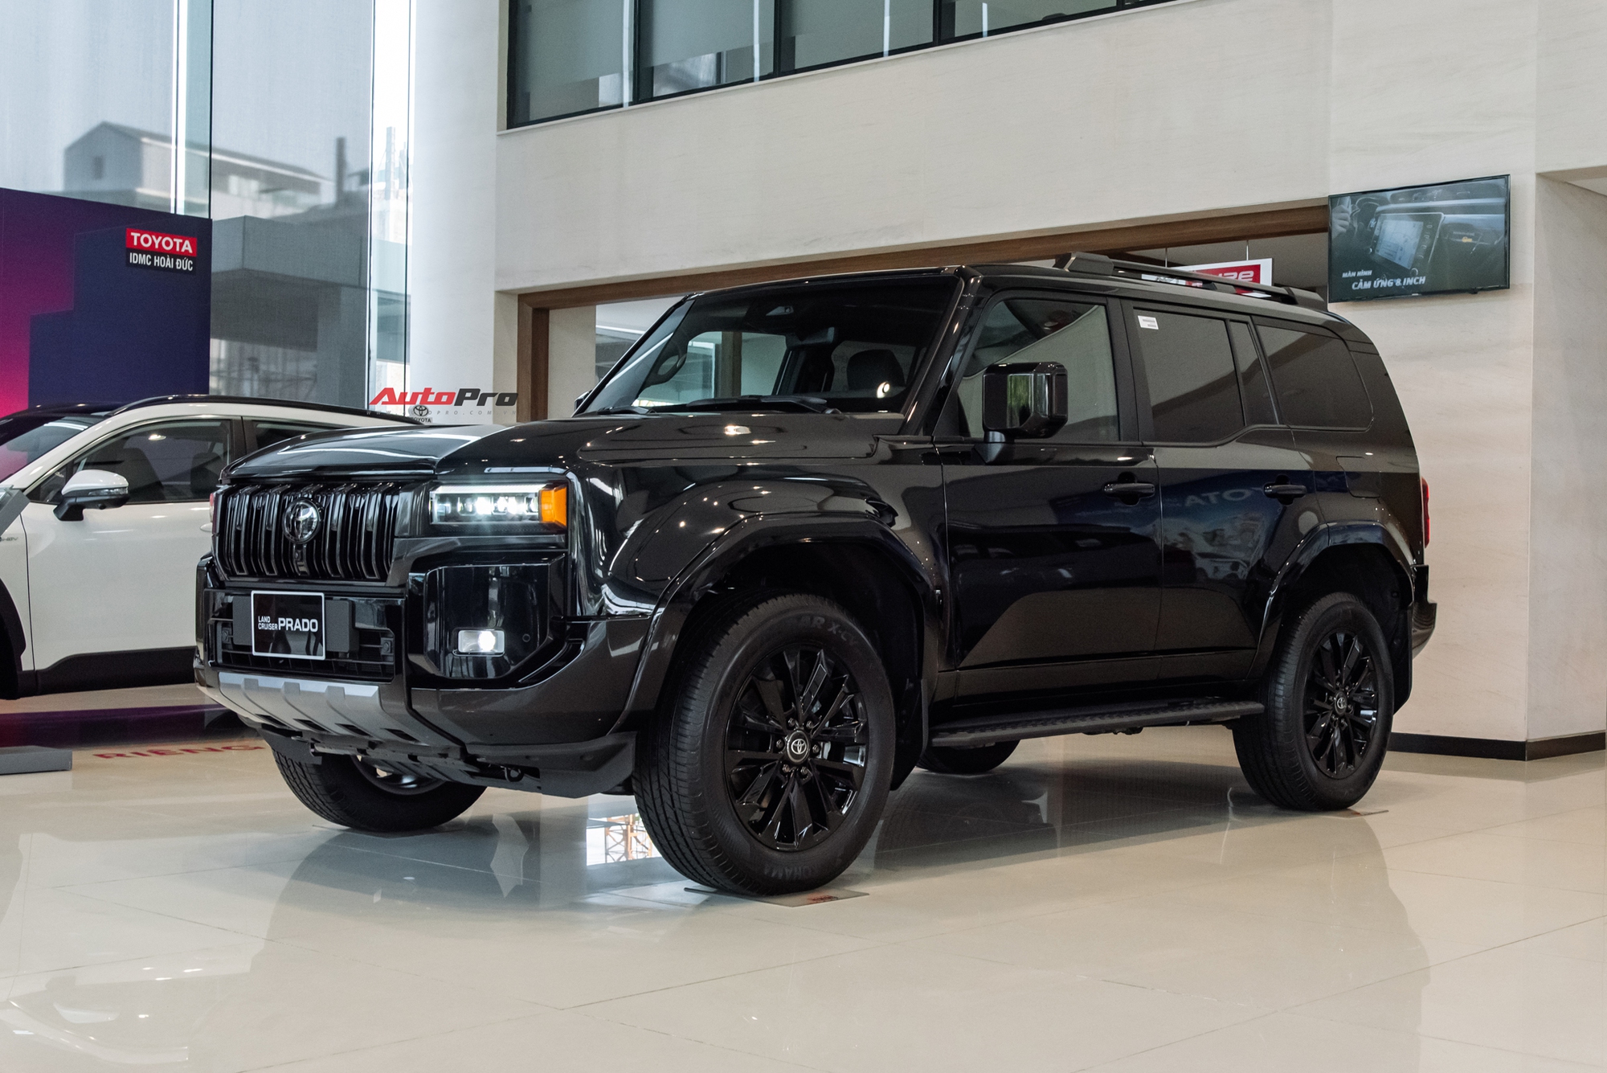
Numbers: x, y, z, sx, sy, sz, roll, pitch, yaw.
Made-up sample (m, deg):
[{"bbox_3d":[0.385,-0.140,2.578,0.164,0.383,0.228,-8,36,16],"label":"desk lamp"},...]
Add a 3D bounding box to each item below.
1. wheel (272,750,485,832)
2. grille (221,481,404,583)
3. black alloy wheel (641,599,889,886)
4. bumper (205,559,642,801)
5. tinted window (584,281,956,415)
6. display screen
[{"bbox_3d":[-1.310,0.538,6.551,0.270,0.805,0.805,0,-1,43],"label":"wheel"},{"bbox_3d":[-1.288,-0.011,5.356,0.830,0.265,0.100,0,-1,43],"label":"grille"},{"bbox_3d":[-0.093,0.536,5.416,0.270,0.805,0.805,0,-1,43],"label":"black alloy wheel"},{"bbox_3d":[-1.176,0.338,5.474,1.840,0.570,0.450,0,-1,43],"label":"bumper"},{"bbox_3d":[-0.117,-0.586,6.612,1.420,0.630,0.100,0,-43,43],"label":"tinted window"},{"bbox_3d":[3.054,-1.463,10.191,0.935,0.545,0.060,0,-1,40],"label":"display screen"}]

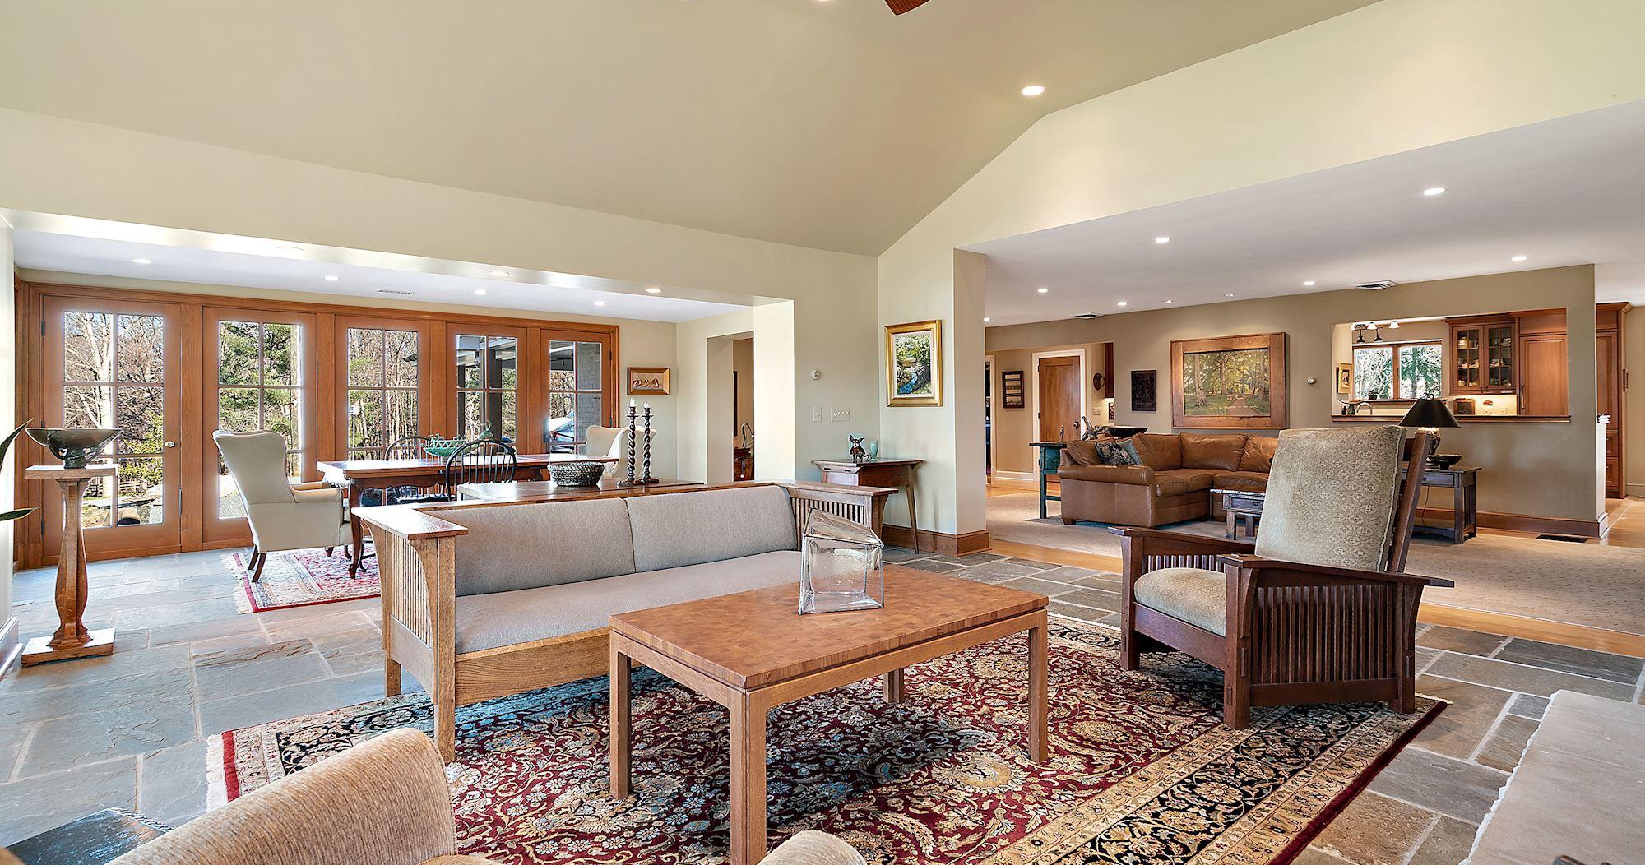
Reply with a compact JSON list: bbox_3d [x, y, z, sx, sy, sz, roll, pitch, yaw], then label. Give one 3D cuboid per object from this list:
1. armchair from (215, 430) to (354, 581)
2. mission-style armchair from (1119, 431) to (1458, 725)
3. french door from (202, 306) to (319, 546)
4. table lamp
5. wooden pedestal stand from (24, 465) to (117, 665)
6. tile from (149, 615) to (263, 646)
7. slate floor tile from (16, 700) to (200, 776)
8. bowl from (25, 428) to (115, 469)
[{"bbox_3d":[-3.889,0.501,5.346,0.800,1.040,0.700,-1,2,-37],"label":"armchair"},{"bbox_3d":[1.763,0.506,2.922,0.930,1.040,0.790,-1,1,-12],"label":"mission-style armchair"},{"bbox_3d":[-4.942,-0.061,6.456,0.800,2.040,0.050,-1,2,-37],"label":"french door"},{"bbox_3d":[5.476,0.000,6.592,0.430,0.630,0.430,-1,1,-39],"label":"table lamp"},{"bbox_3d":[-3.527,0.601,3.447,0.300,0.880,0.310,-1,1,-39],"label":"wooden pedestal stand"},{"bbox_3d":[-3.279,1.063,3.902,0.448,0.020,0.393,-1,2,-37],"label":"tile"},{"bbox_3d":[-2.454,1.066,2.547,0.420,0.025,0.520,-1,1,-39],"label":"slate floor tile"},{"bbox_3d":[-3.519,0.074,3.445,0.310,0.175,0.310,-1,1,-39],"label":"bowl"}]

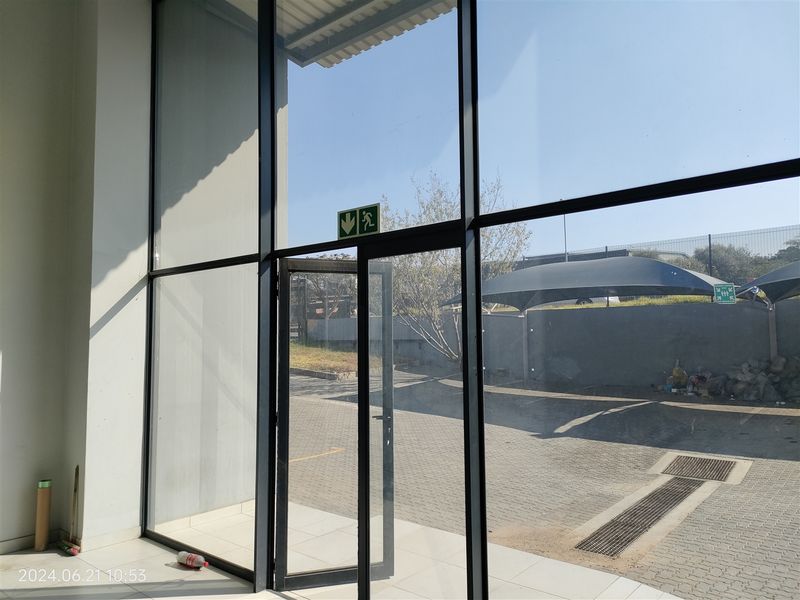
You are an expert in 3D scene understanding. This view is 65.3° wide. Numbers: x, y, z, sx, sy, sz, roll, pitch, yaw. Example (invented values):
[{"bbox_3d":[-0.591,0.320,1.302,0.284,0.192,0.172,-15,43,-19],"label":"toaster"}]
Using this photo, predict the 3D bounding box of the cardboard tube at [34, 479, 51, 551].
[{"bbox_3d":[-2.850,1.712,4.978,0.084,0.540,0.084,0,-5,0],"label":"cardboard tube"}]

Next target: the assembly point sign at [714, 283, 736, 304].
[{"bbox_3d":[7.407,-0.141,14.200,0.440,0.440,0.020,-8,-8,34],"label":"assembly point sign"}]

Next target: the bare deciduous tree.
[{"bbox_3d":[2.019,-1.018,22.300,5.100,6.800,4.700,-1,-5,0],"label":"bare deciduous tree"}]

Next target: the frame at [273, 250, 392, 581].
[{"bbox_3d":[-0.420,0.801,4.207,0.789,2.149,0.055,1,-5,-19],"label":"frame"}]

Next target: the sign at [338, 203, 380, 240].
[{"bbox_3d":[-0.247,-0.465,3.739,0.355,0.178,0.015,-5,-6,40],"label":"sign"}]

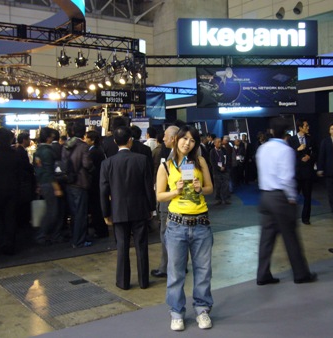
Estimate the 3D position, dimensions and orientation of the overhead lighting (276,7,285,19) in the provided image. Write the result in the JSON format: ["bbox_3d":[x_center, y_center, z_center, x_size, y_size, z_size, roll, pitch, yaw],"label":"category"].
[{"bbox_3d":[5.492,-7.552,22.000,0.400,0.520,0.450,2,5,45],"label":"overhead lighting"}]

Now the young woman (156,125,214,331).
[{"bbox_3d":[0.138,0.454,3.600,0.450,1.560,0.340,-1,3,-3],"label":"young woman"}]

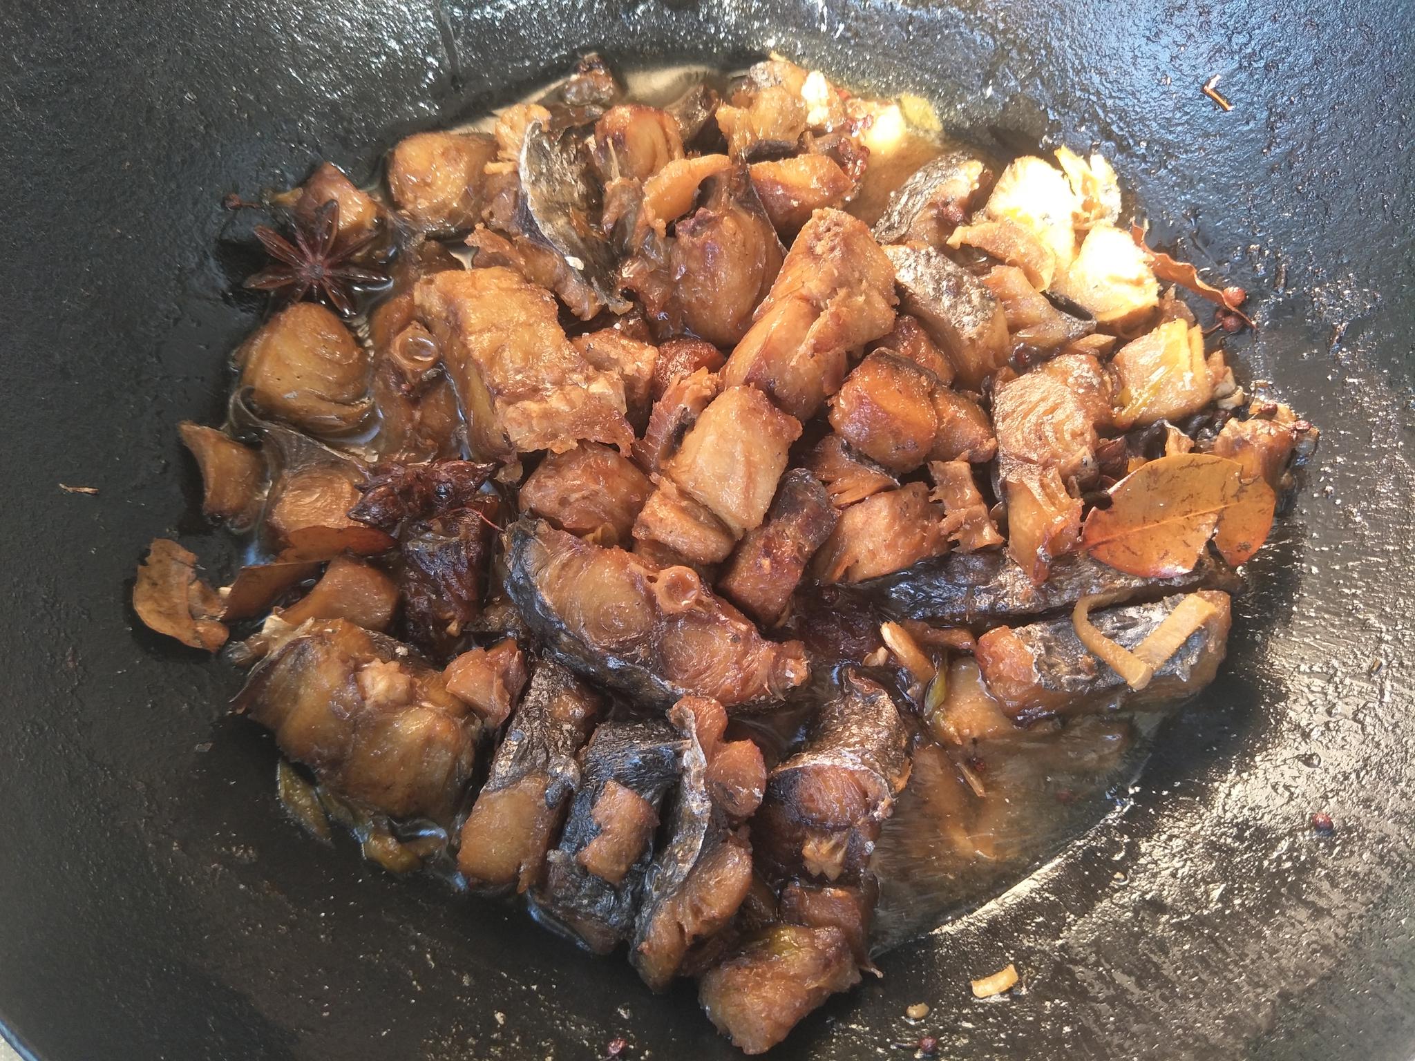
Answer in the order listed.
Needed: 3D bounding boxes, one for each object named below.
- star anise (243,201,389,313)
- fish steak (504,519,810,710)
[{"bbox_3d":[-0.104,-0.070,0.262,0.037,0.011,0.035,0,83,-12],"label":"star anise"},{"bbox_3d":[-0.011,0.021,0.208,0.063,0.020,0.026,27,64,8],"label":"fish steak"}]

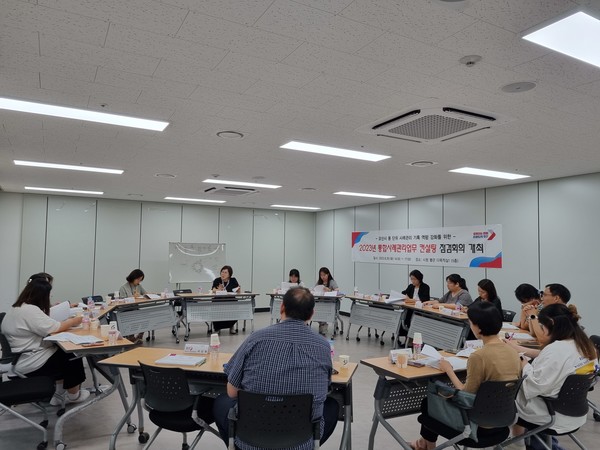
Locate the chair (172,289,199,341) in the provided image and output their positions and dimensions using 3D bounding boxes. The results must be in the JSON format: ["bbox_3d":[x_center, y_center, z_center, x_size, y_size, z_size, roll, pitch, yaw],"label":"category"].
[{"bbox_3d":[-2.127,1.580,8.300,0.530,0.790,0.540,3,-4,-27],"label":"chair"}]

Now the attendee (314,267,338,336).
[{"bbox_3d":[0.480,1.411,8.468,0.480,1.220,0.660,0,-4,11],"label":"attendee"}]

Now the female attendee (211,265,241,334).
[{"bbox_3d":[-1.389,1.371,8.400,0.540,1.240,0.660,2,-4,-13],"label":"female attendee"}]

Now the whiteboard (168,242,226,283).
[{"bbox_3d":[-2.120,0.791,9.409,1.210,0.820,0.050,3,-4,-29],"label":"whiteboard"}]

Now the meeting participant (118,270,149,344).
[{"bbox_3d":[-2.712,1.312,7.320,0.600,1.190,0.470,-2,-5,41],"label":"meeting participant"}]

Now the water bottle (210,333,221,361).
[{"bbox_3d":[-0.603,0.862,3.221,0.066,0.195,0.066,3,-4,-29],"label":"water bottle"}]

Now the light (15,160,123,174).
[{"bbox_3d":[-3.059,-0.772,6.040,1.280,0.060,0.270,3,-4,-29],"label":"light"}]

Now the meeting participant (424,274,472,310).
[{"bbox_3d":[2.201,1.317,6.462,0.680,1.208,0.500,2,-4,-20],"label":"meeting participant"}]

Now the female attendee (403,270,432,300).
[{"bbox_3d":[1.843,1.341,7.196,0.660,1.240,0.480,3,-4,-35],"label":"female attendee"}]

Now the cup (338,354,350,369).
[{"bbox_3d":[0.304,0.923,3.059,0.074,0.076,0.074,1,-4,0],"label":"cup"}]

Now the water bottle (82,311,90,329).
[{"bbox_3d":[-2.039,0.906,4.313,0.065,0.185,0.065,3,-4,-29],"label":"water bottle"}]

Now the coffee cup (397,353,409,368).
[{"bbox_3d":[0.698,0.929,3.073,0.074,0.076,0.074,1,-4,0],"label":"coffee cup"}]

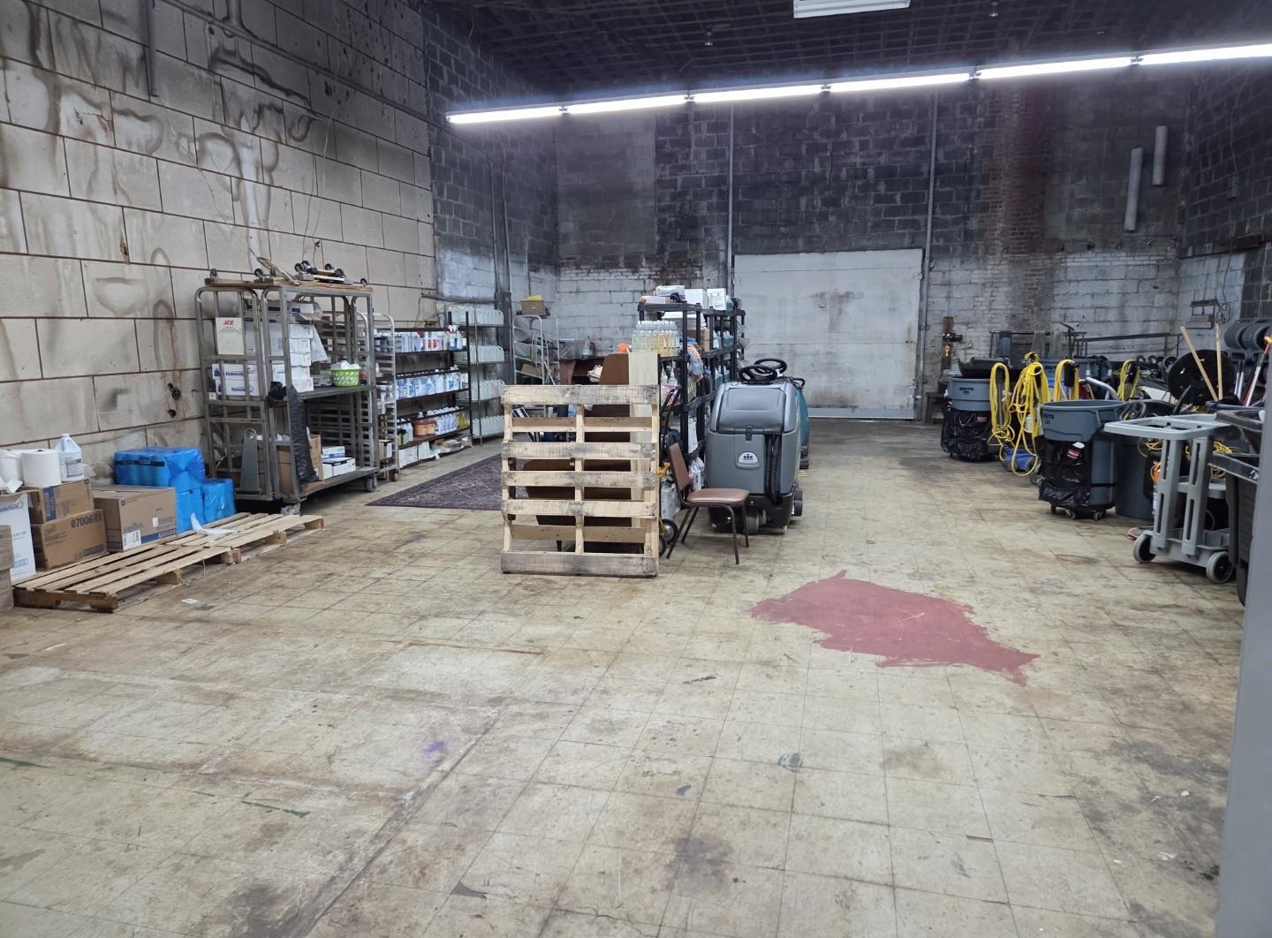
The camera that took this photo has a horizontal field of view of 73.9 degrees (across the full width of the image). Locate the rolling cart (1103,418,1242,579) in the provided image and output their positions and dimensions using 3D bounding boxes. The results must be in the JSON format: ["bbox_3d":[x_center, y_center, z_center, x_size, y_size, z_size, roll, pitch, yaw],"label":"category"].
[{"bbox_3d":[3.462,0.175,5.245,1.140,0.955,0.540,-6,11,-26],"label":"rolling cart"}]

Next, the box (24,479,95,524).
[{"bbox_3d":[-3.872,0.196,5.521,0.420,0.220,0.360,2,10,13],"label":"box"}]

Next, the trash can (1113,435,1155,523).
[{"bbox_3d":[4.187,-0.016,6.817,0.610,0.800,0.610,4,11,25],"label":"trash can"}]

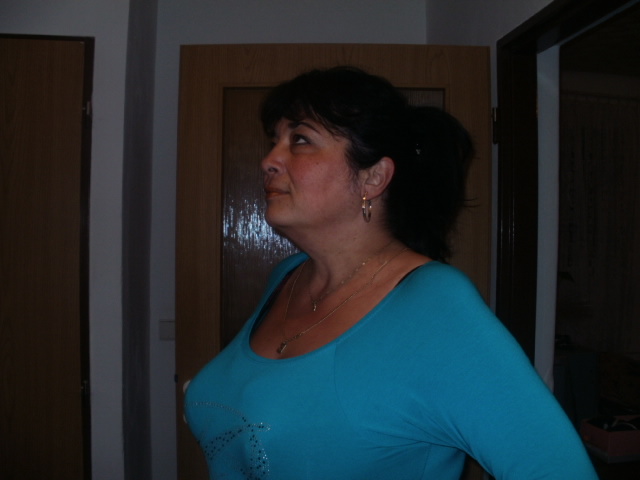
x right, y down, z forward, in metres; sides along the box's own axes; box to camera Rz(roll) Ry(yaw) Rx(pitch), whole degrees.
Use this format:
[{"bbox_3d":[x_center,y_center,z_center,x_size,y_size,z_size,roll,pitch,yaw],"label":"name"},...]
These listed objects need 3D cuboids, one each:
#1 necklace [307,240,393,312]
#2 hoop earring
[{"bbox_3d":[0.047,0.047,0.940,0.135,0.105,0.130,0,1,-33],"label":"necklace"},{"bbox_3d":[0.064,-0.043,0.890,0.005,0.041,0.033,1,0,20],"label":"hoop earring"}]

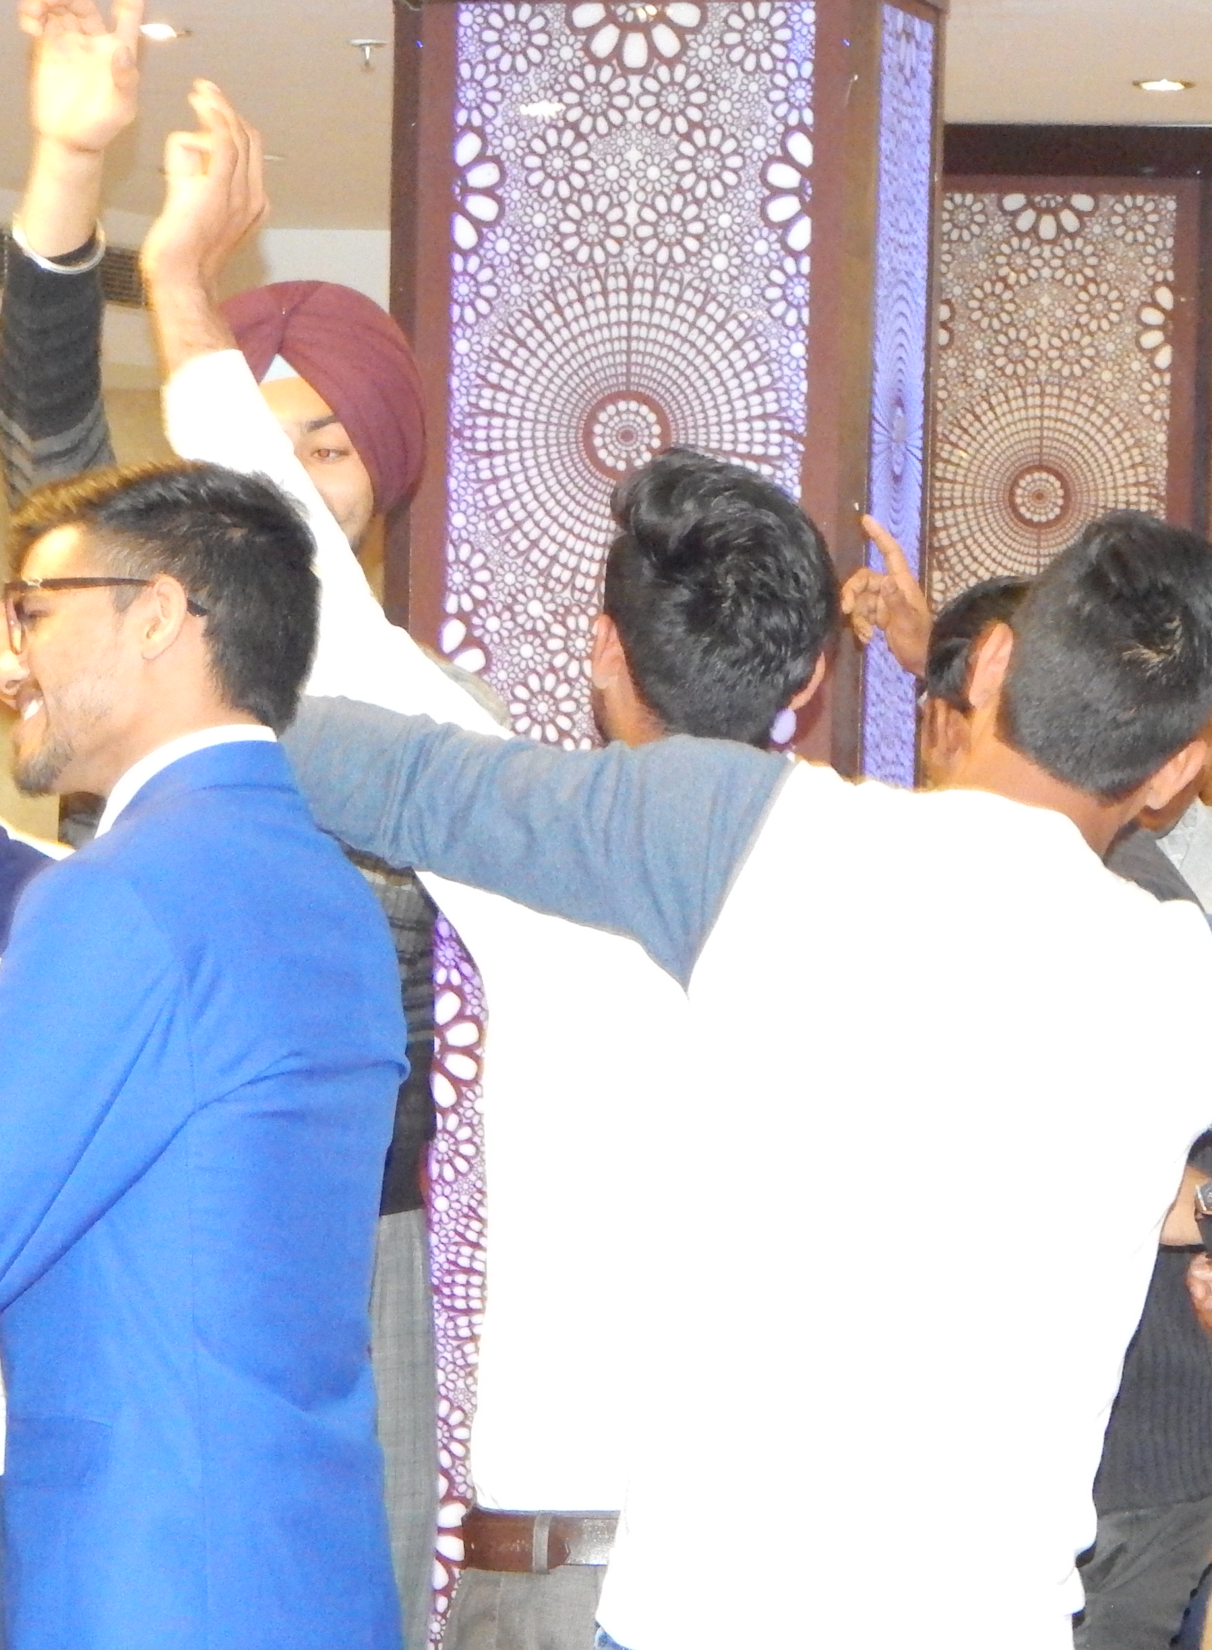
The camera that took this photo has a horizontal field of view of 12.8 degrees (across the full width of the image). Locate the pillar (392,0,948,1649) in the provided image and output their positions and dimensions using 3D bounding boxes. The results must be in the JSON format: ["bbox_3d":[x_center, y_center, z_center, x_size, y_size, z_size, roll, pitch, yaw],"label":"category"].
[{"bbox_3d":[0.076,0.021,7.519,0.646,2.510,0.646,2,2,11],"label":"pillar"}]

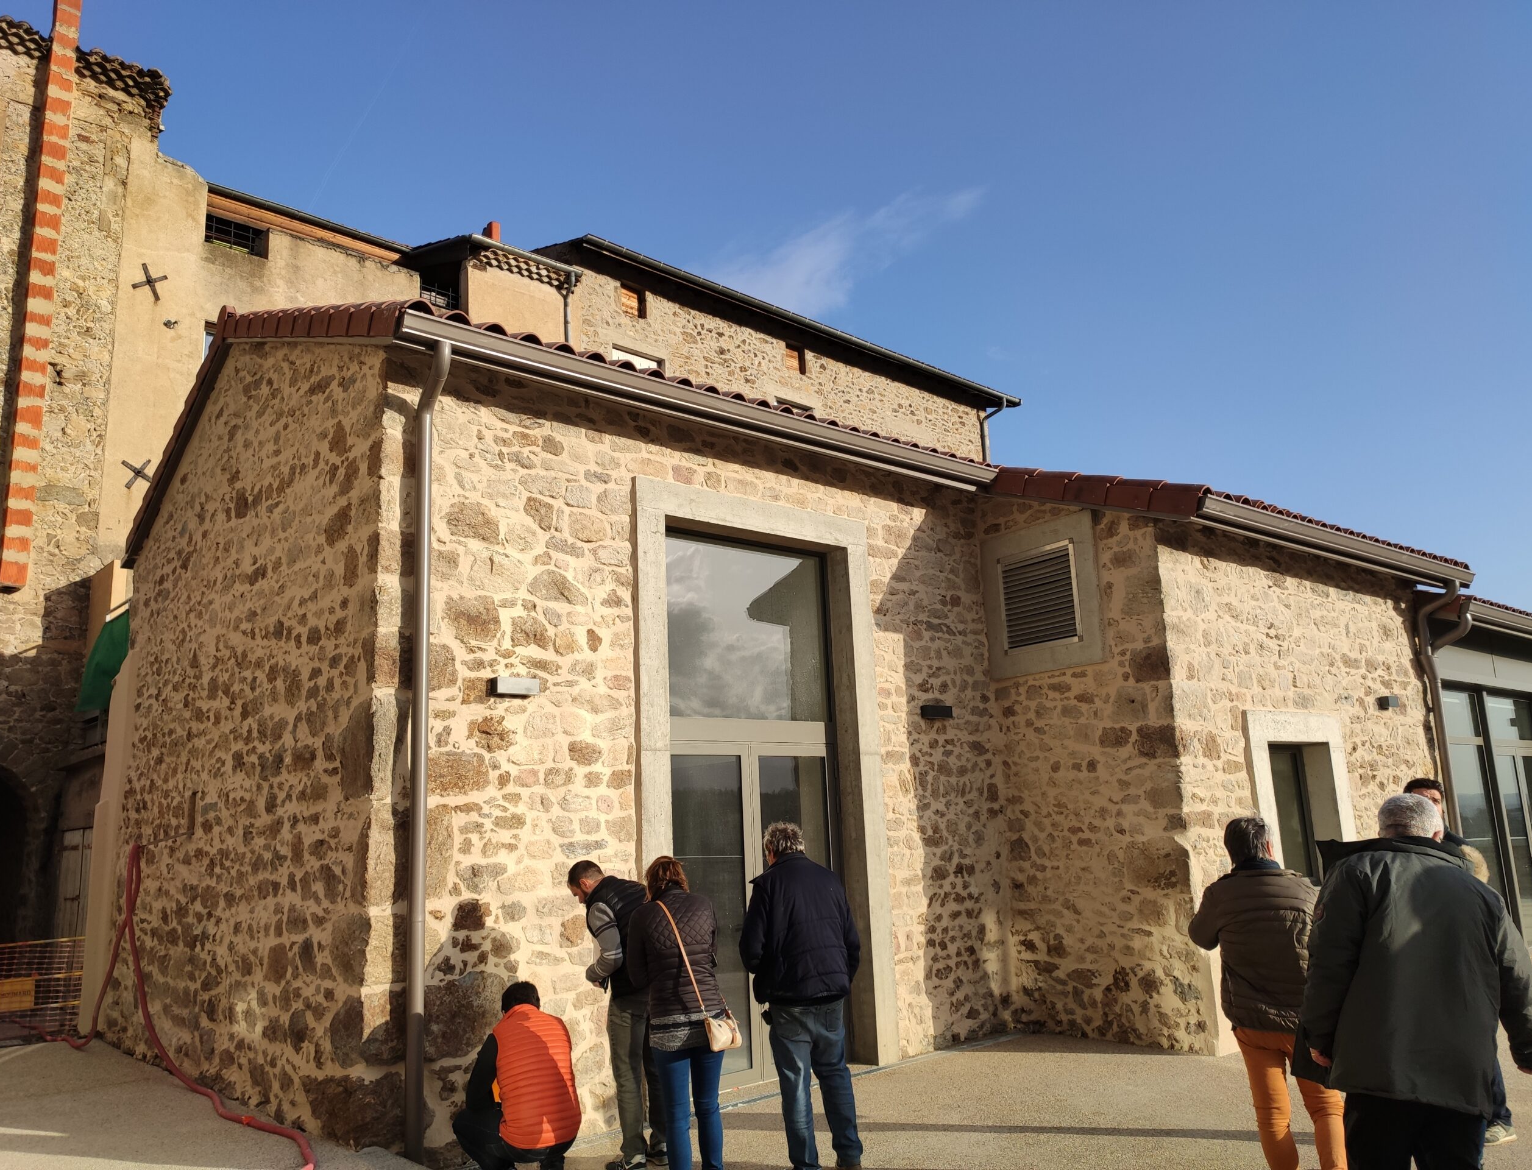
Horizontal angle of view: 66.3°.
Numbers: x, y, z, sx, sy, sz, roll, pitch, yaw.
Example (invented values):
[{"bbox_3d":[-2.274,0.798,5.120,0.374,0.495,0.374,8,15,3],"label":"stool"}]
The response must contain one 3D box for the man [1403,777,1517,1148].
[{"bbox_3d":[3.543,1.920,6.012,0.480,1.770,0.550,-8,-14,24],"label":"man"}]

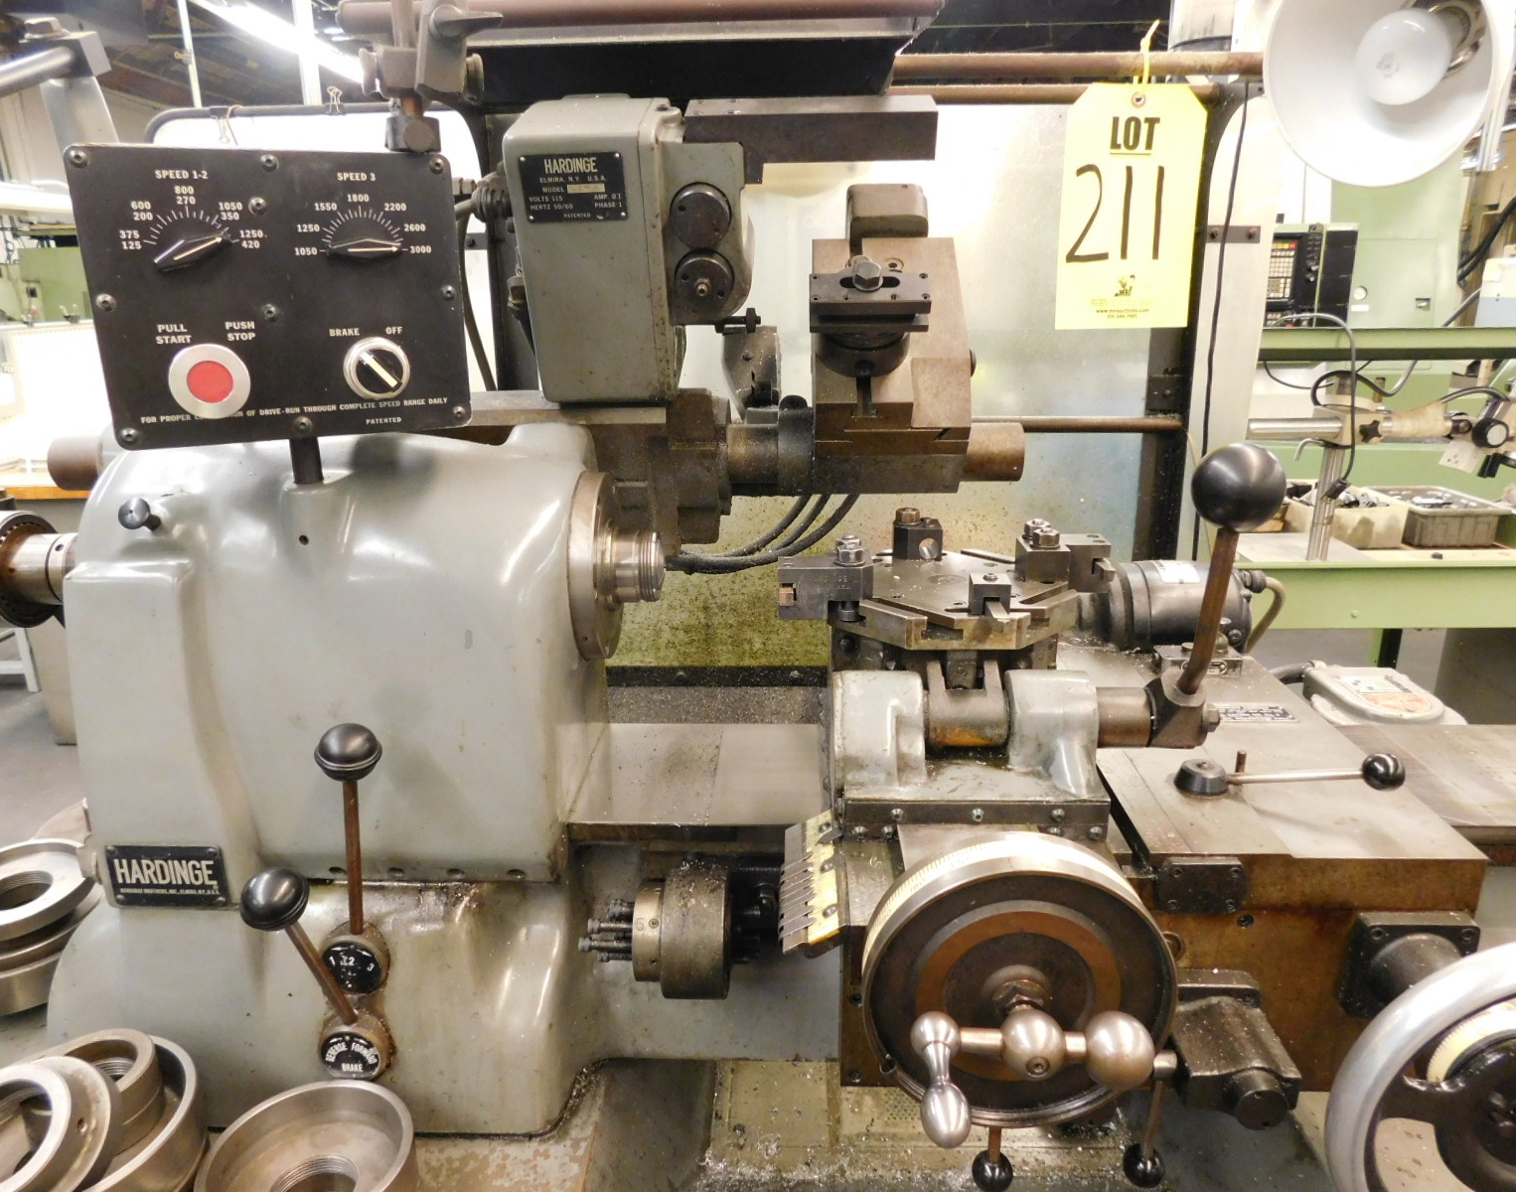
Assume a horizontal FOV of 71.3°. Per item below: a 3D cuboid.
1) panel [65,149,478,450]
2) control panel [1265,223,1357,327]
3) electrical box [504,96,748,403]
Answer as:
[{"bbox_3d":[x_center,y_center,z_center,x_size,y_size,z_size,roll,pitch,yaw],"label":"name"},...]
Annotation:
[{"bbox_3d":[-0.320,-0.201,0.719,0.222,0.180,0.066,-8,16,-22],"label":"panel"},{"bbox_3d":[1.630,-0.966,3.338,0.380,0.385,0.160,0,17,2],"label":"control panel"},{"bbox_3d":[-0.104,-0.316,0.956,0.185,0.234,0.145,0,38,2],"label":"electrical box"}]

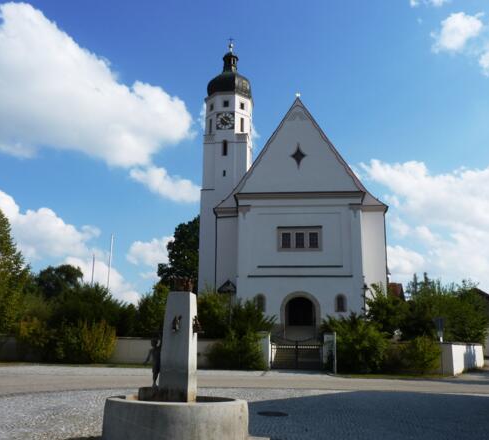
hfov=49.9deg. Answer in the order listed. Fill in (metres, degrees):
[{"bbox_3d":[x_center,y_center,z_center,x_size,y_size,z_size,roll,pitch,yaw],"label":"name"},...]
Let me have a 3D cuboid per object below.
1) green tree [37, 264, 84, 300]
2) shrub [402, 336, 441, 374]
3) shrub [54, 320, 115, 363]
[{"bbox_3d":[-23.928,10.741,68.128,6.500,9.950,6.300,-1,-13,7],"label":"green tree"},{"bbox_3d":[8.486,6.479,25.201,1.920,1.740,1.700,-1,-13,7],"label":"shrub"},{"bbox_3d":[-9.376,7.111,30.802,3.630,2.400,2.800,-1,-13,7],"label":"shrub"}]

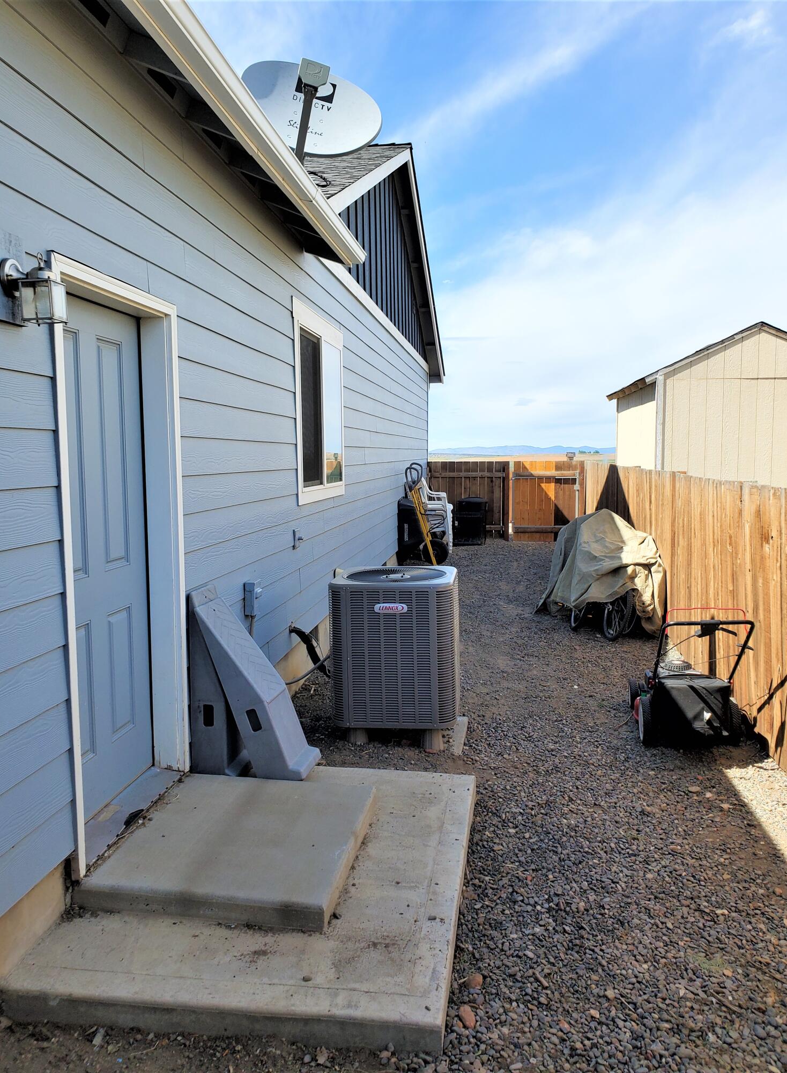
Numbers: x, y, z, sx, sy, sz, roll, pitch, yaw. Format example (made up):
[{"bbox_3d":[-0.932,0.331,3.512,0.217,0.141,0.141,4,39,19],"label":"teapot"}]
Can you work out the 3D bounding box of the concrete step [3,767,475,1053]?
[{"bbox_3d":[-0.392,1.288,3.150,1.330,0.090,1.755,0,6,8],"label":"concrete step"}]

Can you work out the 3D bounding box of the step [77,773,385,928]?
[{"bbox_3d":[-0.599,1.192,3.138,0.905,0.098,0.965,0,6,8],"label":"step"}]

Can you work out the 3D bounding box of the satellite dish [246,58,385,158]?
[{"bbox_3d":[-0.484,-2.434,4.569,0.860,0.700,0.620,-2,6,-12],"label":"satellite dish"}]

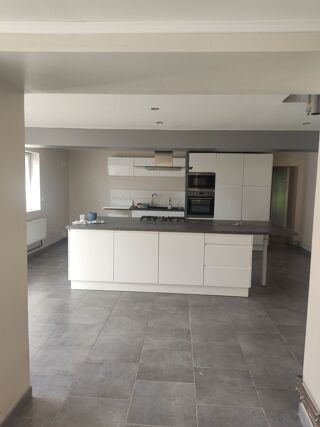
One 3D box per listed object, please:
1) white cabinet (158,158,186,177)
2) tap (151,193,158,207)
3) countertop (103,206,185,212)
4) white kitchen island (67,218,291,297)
[{"bbox_3d":[0.306,-1.074,7.302,0.600,0.420,0.350,1,6,4],"label":"white cabinet"},{"bbox_3d":[-0.121,-0.290,7.426,0.055,0.350,0.210,-2,6,-33],"label":"tap"},{"bbox_3d":[-0.340,-0.107,7.282,1.850,0.042,0.620,1,6,4],"label":"countertop"},{"bbox_3d":[0.257,0.587,4.601,2.960,0.873,1.220,1,6,4],"label":"white kitchen island"}]

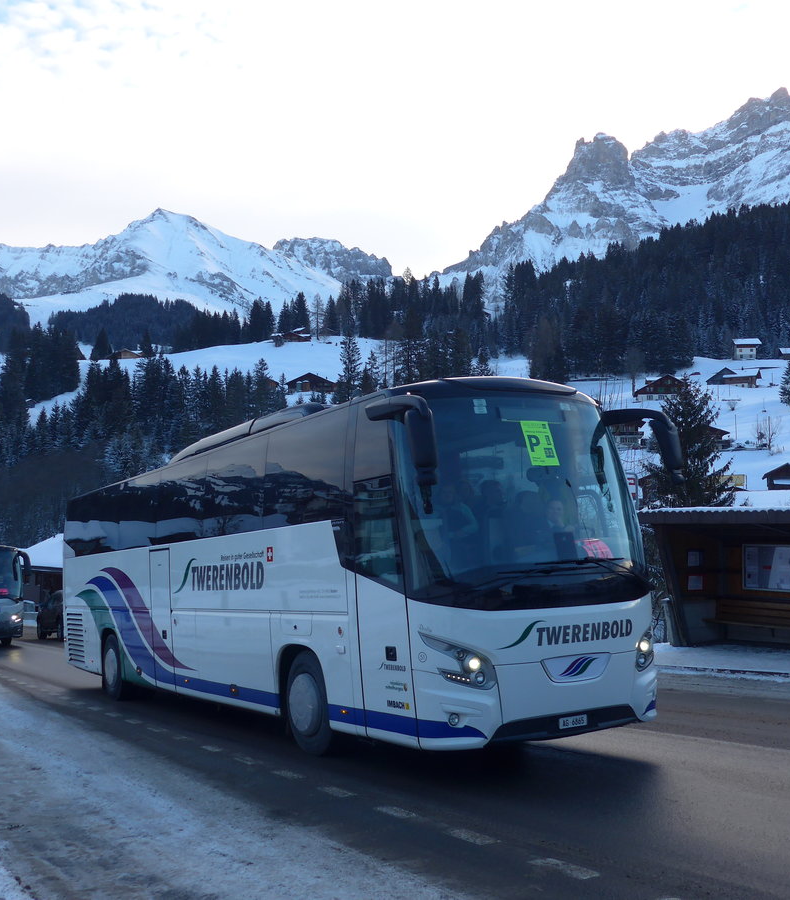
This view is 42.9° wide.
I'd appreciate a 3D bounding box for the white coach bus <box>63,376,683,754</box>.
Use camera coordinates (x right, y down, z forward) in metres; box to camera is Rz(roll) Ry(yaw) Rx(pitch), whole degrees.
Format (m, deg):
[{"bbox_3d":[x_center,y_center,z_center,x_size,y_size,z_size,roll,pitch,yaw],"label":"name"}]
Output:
[{"bbox_3d":[-1.860,1.690,14.104,2.620,3.700,12.750,1,-8,-32],"label":"white coach bus"}]

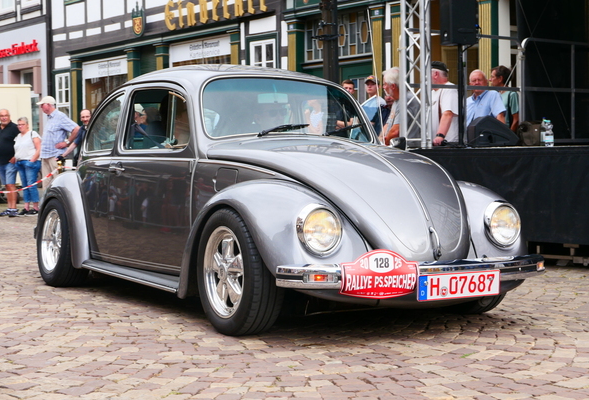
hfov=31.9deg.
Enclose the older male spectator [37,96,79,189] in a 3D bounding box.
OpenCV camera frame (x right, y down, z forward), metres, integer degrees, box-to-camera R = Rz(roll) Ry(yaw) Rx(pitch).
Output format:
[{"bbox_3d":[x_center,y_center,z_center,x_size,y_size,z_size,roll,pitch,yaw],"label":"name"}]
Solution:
[{"bbox_3d":[-3.201,-0.517,13.925,0.380,1.760,0.540,-1,2,-35],"label":"older male spectator"}]

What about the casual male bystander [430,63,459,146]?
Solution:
[{"bbox_3d":[1.399,-0.408,9.626,0.360,1.780,0.500,-1,2,-31],"label":"casual male bystander"}]

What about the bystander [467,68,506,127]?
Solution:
[{"bbox_3d":[1.882,-0.412,10.225,0.500,1.760,0.320,1,2,25],"label":"bystander"}]

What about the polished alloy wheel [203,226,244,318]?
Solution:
[{"bbox_3d":[-0.267,0.333,4.793,0.170,0.420,0.420,-1,2,-31],"label":"polished alloy wheel"}]

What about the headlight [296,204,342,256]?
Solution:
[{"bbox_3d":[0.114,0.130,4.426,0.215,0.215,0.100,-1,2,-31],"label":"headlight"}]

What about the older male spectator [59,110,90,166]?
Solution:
[{"bbox_3d":[-3.490,-0.616,17.032,0.600,1.750,0.420,1,2,18],"label":"older male spectator"}]

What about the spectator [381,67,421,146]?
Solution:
[{"bbox_3d":[0.989,-0.368,9.525,0.360,1.710,0.480,-1,2,-28],"label":"spectator"}]

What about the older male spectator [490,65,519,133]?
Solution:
[{"bbox_3d":[2.281,-0.585,11.232,0.520,1.750,0.380,2,3,44],"label":"older male spectator"}]

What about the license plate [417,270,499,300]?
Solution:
[{"bbox_3d":[0.734,0.377,4.548,0.520,0.110,0.020,-1,2,-38],"label":"license plate"}]

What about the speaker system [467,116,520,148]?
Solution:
[{"bbox_3d":[1.774,-0.608,9.200,0.410,0.290,0.450,0,2,-3],"label":"speaker system"}]

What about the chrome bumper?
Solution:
[{"bbox_3d":[0.614,0.314,4.597,1.510,0.112,0.260,-1,2,-31],"label":"chrome bumper"}]

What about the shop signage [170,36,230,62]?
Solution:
[{"bbox_3d":[-1.602,-2.547,17.500,0.050,0.310,1.920,-2,3,-36],"label":"shop signage"}]

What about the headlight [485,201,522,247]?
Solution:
[{"bbox_3d":[0.984,0.114,4.921,0.200,0.210,0.085,-1,2,-32],"label":"headlight"}]

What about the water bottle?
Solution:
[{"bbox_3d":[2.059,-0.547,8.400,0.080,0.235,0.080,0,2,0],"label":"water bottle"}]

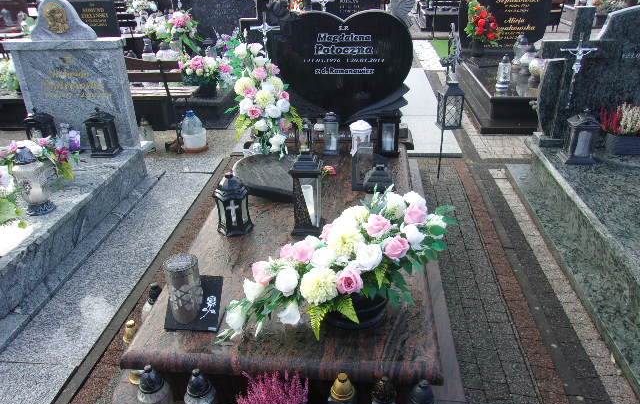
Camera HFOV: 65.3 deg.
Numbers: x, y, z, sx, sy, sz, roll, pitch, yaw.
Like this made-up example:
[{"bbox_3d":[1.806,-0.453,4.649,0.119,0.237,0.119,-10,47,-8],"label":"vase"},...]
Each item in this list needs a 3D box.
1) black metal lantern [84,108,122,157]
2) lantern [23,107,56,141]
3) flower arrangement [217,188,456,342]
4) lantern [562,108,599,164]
[{"bbox_3d":[-1.523,-0.502,3.519,0.200,0.330,0.180,2,27,5],"label":"black metal lantern"},{"bbox_3d":[-1.986,-0.512,3.552,0.200,0.330,0.180,2,27,5],"label":"lantern"},{"bbox_3d":[0.098,0.219,1.819,0.880,0.350,0.360,-15,30,-25],"label":"flower arrangement"},{"bbox_3d":[1.530,-0.391,2.915,0.190,0.305,0.180,2,27,5],"label":"lantern"}]

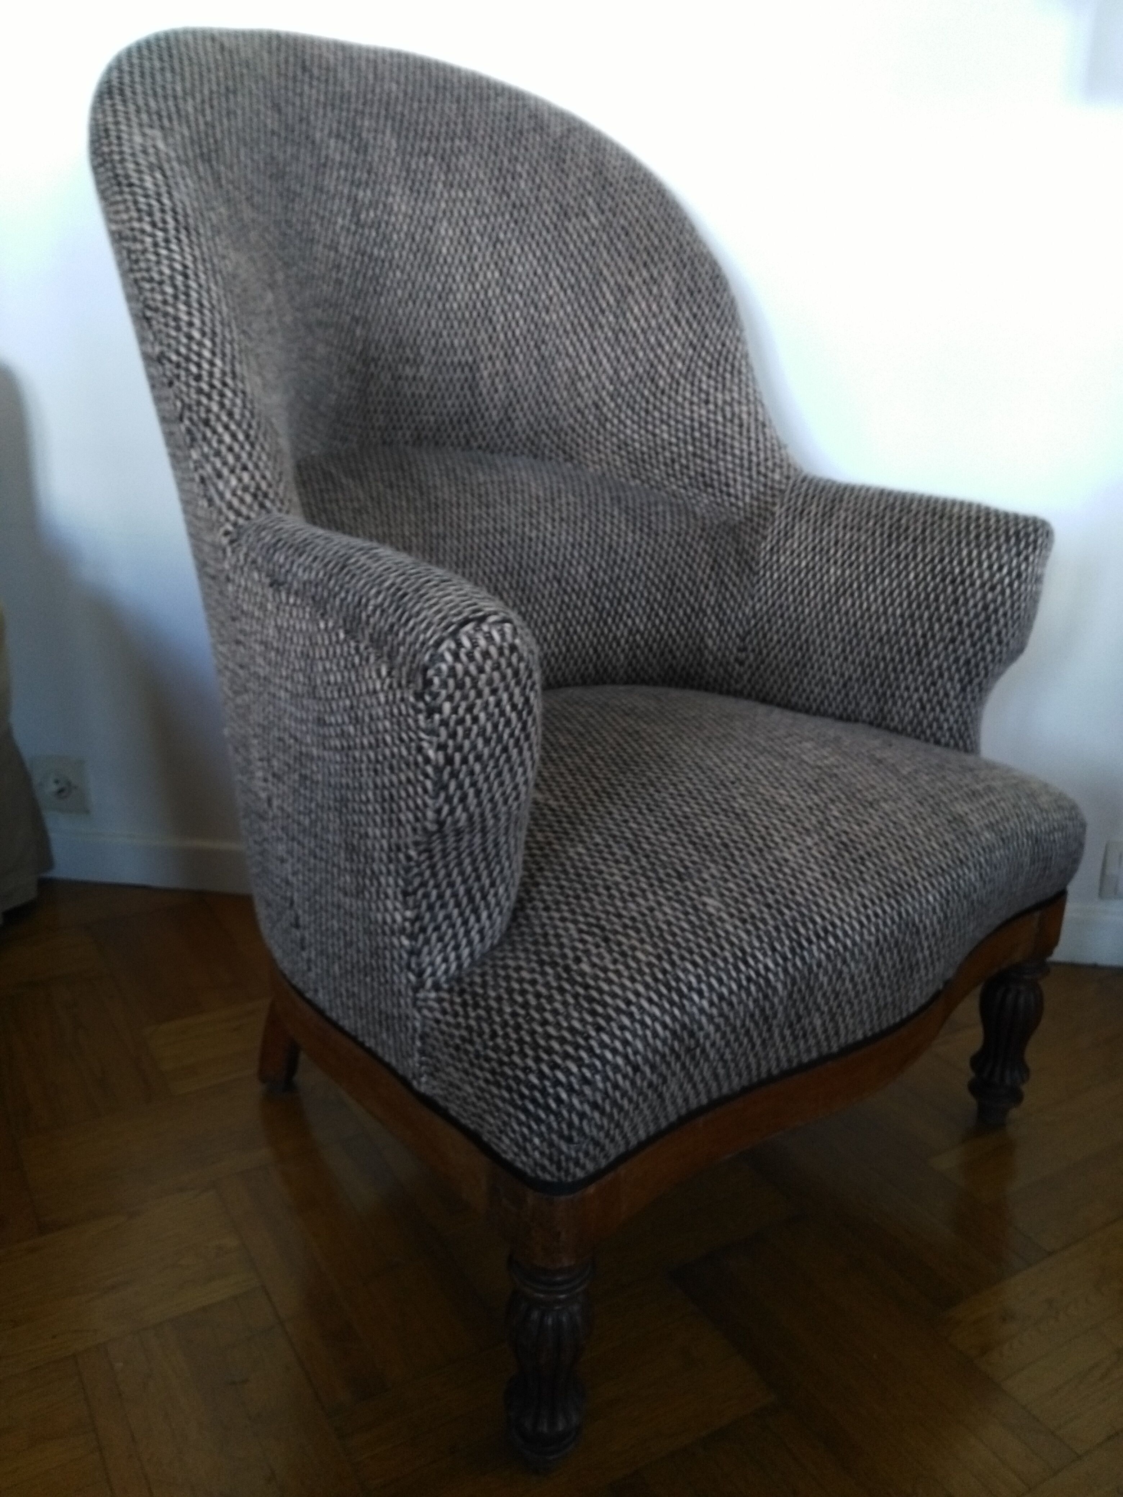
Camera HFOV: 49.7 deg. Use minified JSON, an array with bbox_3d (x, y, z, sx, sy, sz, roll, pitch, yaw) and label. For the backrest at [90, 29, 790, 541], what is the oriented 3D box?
[{"bbox_3d":[-0.108,-0.436,1.147,0.659,0.403,0.309,-14,24,-40],"label":"backrest"}]

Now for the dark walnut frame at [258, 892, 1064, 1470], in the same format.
[{"bbox_3d":[0.051,0.256,1.170,0.662,0.241,0.582,-14,24,-40],"label":"dark walnut frame"}]

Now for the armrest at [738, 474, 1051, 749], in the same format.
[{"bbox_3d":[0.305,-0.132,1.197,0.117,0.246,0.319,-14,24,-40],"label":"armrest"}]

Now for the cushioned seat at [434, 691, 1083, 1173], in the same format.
[{"bbox_3d":[0.101,0.077,1.065,0.649,0.172,0.477,-14,24,-40],"label":"cushioned seat"}]

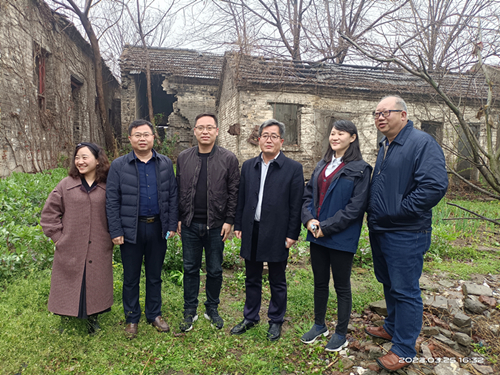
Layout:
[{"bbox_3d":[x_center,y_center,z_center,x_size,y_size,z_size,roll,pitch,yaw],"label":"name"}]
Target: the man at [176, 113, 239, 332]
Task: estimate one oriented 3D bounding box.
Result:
[{"bbox_3d":[-0.342,0.279,2.976,0.520,1.750,0.320,-1,4,0],"label":"man"}]

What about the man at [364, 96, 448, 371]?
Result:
[{"bbox_3d":[1.072,0.260,2.441,0.440,1.730,0.540,-3,5,-32],"label":"man"}]

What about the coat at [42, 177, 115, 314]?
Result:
[{"bbox_3d":[-1.436,0.470,3.045,0.570,1.140,0.360,-3,4,-27],"label":"coat"}]

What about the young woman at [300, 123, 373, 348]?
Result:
[{"bbox_3d":[0.643,0.332,2.685,0.480,1.650,0.380,3,5,40],"label":"young woman"}]

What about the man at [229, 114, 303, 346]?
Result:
[{"bbox_3d":[0.140,0.319,2.879,0.540,1.710,0.350,1,4,20],"label":"man"}]

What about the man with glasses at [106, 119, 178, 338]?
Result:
[{"bbox_3d":[-0.859,0.321,2.884,0.540,1.710,0.340,-2,4,-20],"label":"man with glasses"}]

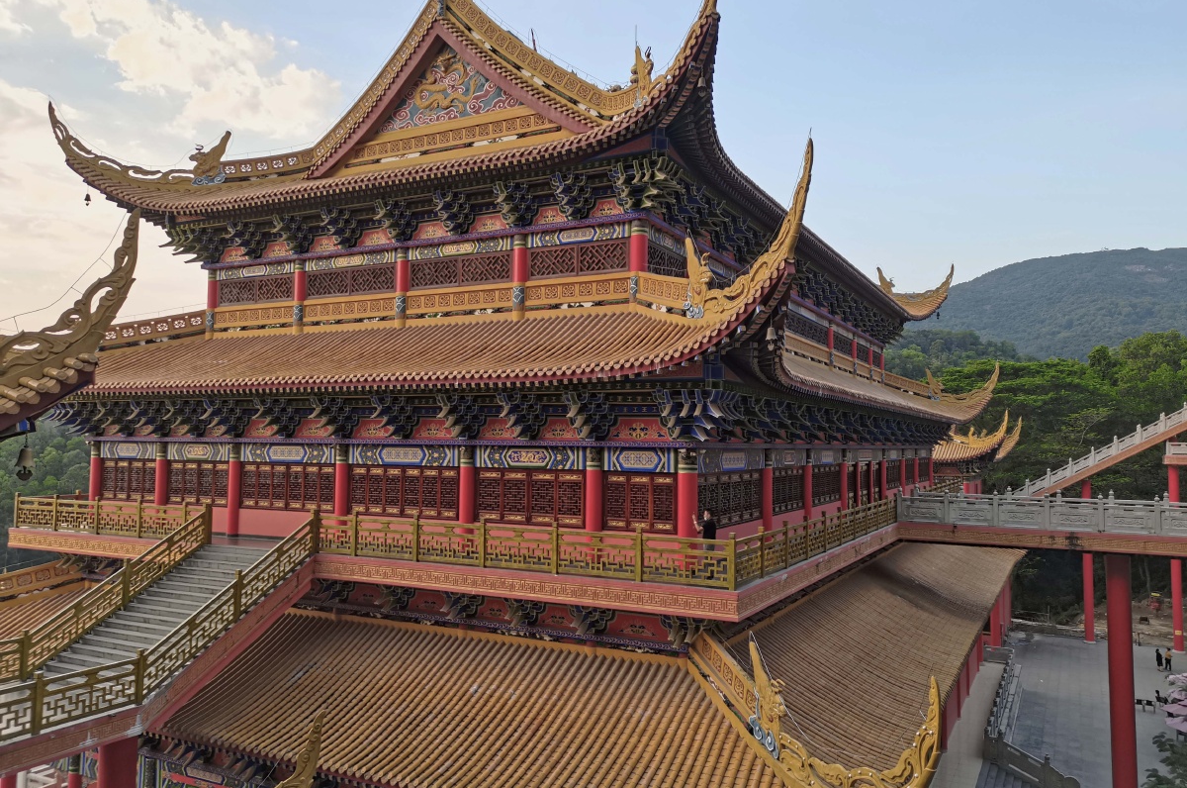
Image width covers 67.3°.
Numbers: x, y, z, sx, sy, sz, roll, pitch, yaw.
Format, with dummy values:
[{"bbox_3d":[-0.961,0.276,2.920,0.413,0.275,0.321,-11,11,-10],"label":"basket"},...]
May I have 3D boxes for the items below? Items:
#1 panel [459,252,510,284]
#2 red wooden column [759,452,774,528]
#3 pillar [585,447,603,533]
[{"bbox_3d":[-3.587,-4.134,29.622,2.085,0.965,0.120,-1,-4,28],"label":"panel"},{"bbox_3d":[5.564,3.327,28.766,0.460,3.061,0.460,-1,-4,28],"label":"red wooden column"},{"bbox_3d":[0.052,3.014,23.842,0.484,3.168,0.484,1,-3,0],"label":"pillar"}]

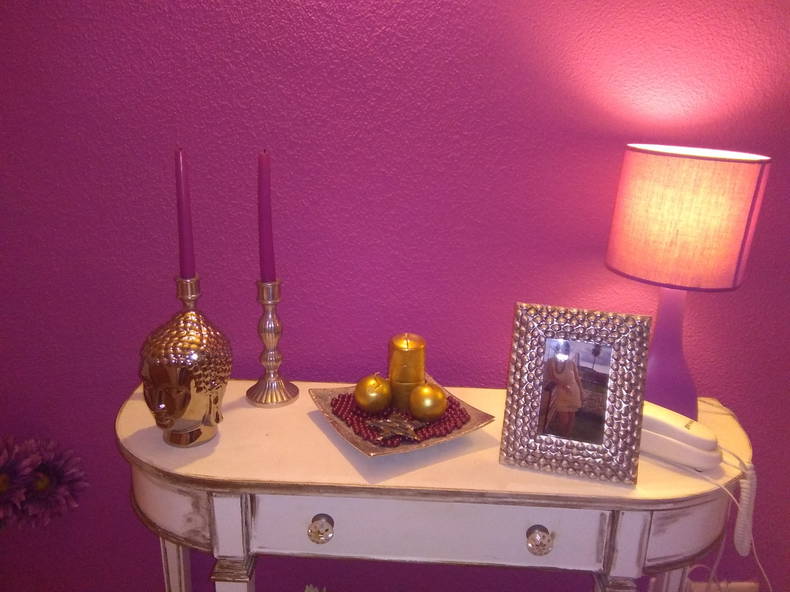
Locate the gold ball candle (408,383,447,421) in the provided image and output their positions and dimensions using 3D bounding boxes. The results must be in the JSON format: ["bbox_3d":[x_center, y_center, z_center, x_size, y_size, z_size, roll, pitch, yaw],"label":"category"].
[{"bbox_3d":[0.052,0.170,1.027,0.060,0.060,0.060,0,17,0],"label":"gold ball candle"}]

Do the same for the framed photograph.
[{"bbox_3d":[0.259,0.138,0.923,0.188,0.236,0.030,5,-1,13],"label":"framed photograph"}]

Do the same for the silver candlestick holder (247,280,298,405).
[{"bbox_3d":[-0.211,0.077,1.091,0.092,0.210,0.092,2,18,2],"label":"silver candlestick holder"}]

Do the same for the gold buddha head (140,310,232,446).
[{"bbox_3d":[-0.311,0.121,0.961,0.131,0.199,0.137,9,19,22],"label":"gold buddha head"}]

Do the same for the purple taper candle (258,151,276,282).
[{"bbox_3d":[-0.206,-0.117,1.028,0.025,0.227,0.025,2,18,2],"label":"purple taper candle"}]

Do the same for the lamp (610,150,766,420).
[{"bbox_3d":[0.430,0.000,0.986,0.216,0.448,0.213,2,18,2],"label":"lamp"}]

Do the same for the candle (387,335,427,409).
[{"bbox_3d":[0.019,0.128,1.048,0.060,0.119,0.060,2,18,2],"label":"candle"}]

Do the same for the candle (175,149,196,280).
[{"bbox_3d":[-0.292,-0.104,0.888,0.022,0.196,0.022,3,18,1],"label":"candle"}]

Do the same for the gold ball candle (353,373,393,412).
[{"bbox_3d":[-0.035,0.163,1.067,0.061,0.064,0.061,2,17,4],"label":"gold ball candle"}]

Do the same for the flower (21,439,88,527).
[{"bbox_3d":[-0.566,0.307,1.050,0.120,0.140,0.060,-5,19,-20],"label":"flower"}]

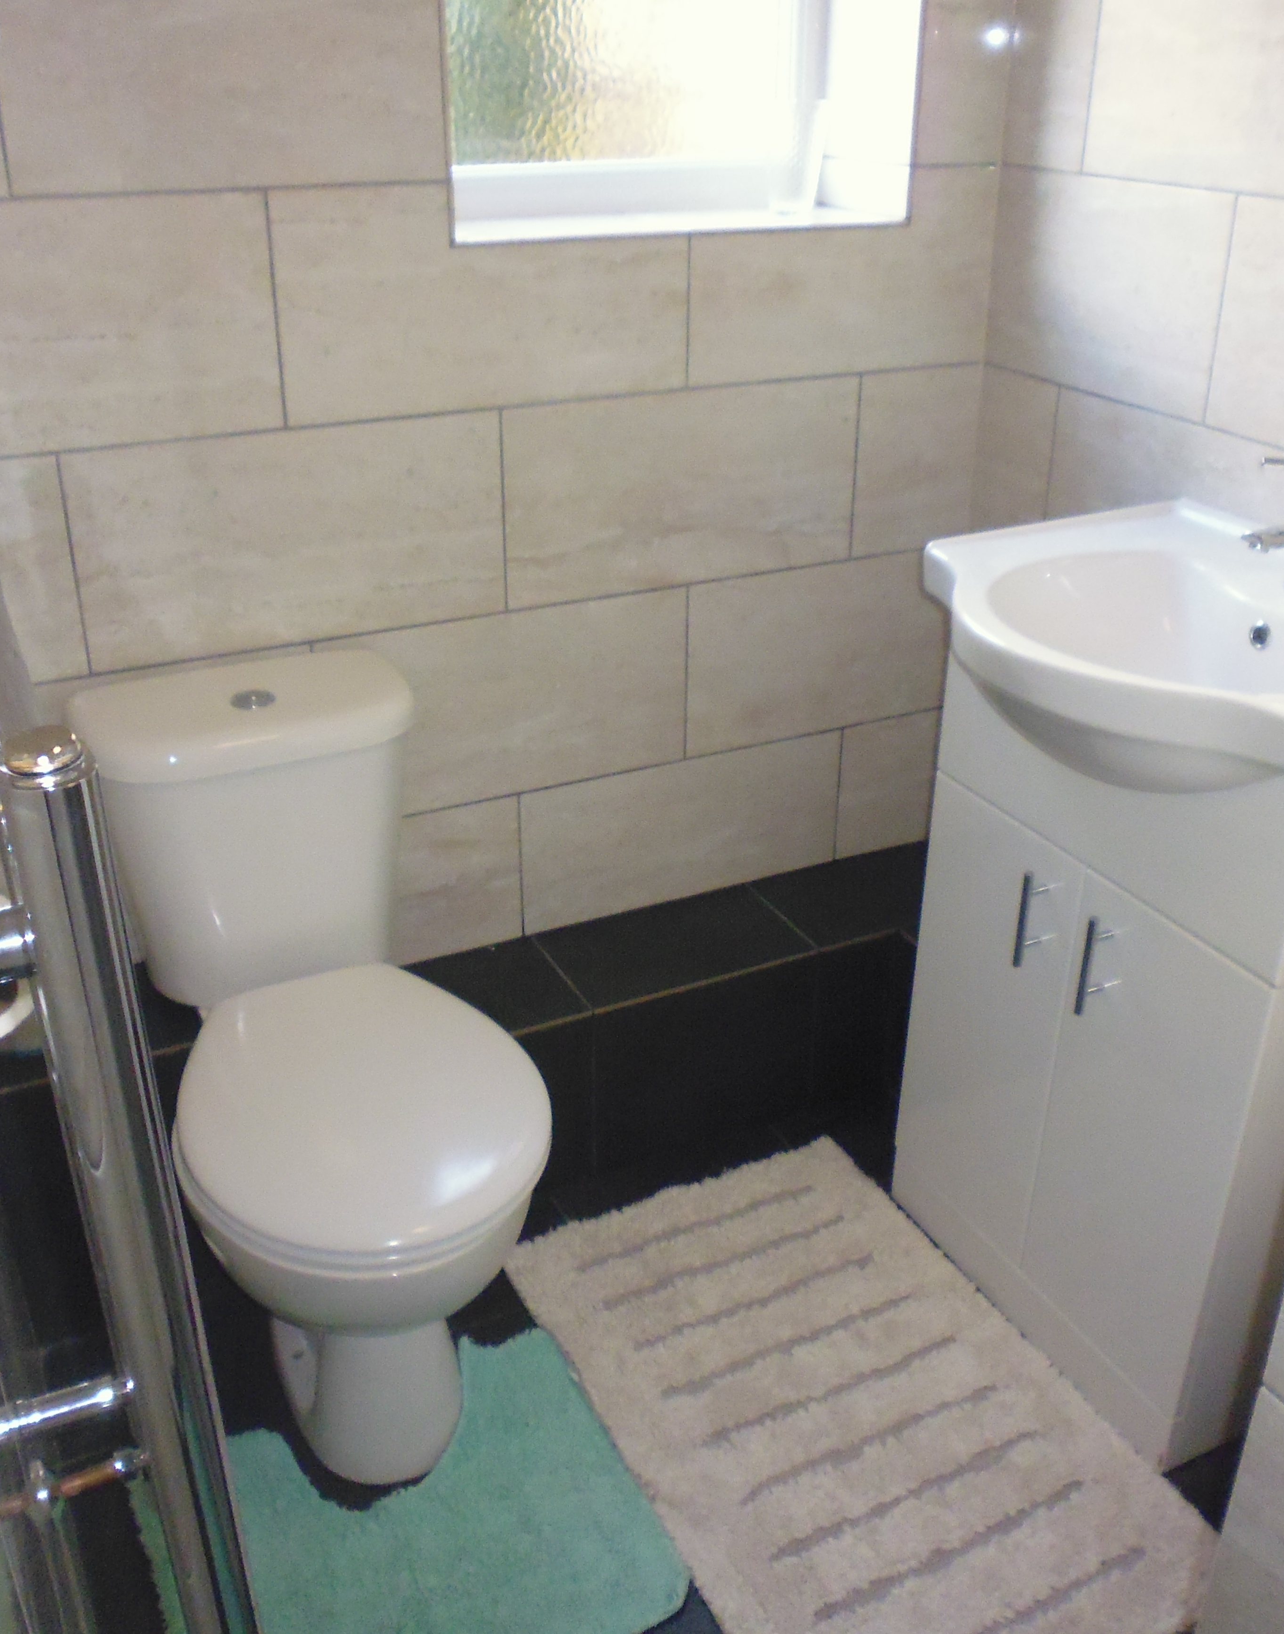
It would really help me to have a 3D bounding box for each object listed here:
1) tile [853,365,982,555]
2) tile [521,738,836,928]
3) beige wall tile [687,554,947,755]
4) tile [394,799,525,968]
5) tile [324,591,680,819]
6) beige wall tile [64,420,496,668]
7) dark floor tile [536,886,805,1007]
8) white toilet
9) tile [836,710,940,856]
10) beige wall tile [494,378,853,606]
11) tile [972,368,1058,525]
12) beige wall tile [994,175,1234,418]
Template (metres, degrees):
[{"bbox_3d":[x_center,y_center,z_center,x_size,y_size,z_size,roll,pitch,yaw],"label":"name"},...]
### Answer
[{"bbox_3d":[0.376,-0.491,2.096,0.195,0.251,0.010,-12,29,-23],"label":"tile"},{"bbox_3d":[0.063,0.016,2.154,0.502,0.218,0.010,-12,29,-23],"label":"tile"},{"bbox_3d":[0.261,-0.242,2.159,0.449,0.251,0.010,-12,29,-23],"label":"beige wall tile"},{"bbox_3d":[-0.393,0.114,1.981,0.508,0.231,0.010,-12,29,-23],"label":"tile"},{"bbox_3d":[-0.169,-0.149,1.970,0.508,0.251,0.010,-12,29,-23],"label":"tile"},{"bbox_3d":[-0.396,-0.324,1.757,0.508,0.251,0.010,-12,29,-23],"label":"beige wall tile"},{"bbox_3d":[0.047,0.182,2.119,0.346,0.010,0.210,-12,29,-23],"label":"dark floor tile"},{"bbox_3d":[-0.340,0.294,1.660,0.364,0.743,0.678,-12,29,-23],"label":"white toilet"},{"bbox_3d":[0.378,-0.051,2.288,0.191,0.218,0.010,-12,29,-23],"label":"tile"},{"bbox_3d":[0.059,-0.420,1.929,0.502,0.252,0.010,-12,29,-23],"label":"beige wall tile"},{"bbox_3d":[0.507,-0.474,2.037,0.010,0.252,0.156,-12,29,-23],"label":"tile"},{"bbox_3d":[0.562,-0.649,1.820,0.010,0.252,0.410,-12,29,-23],"label":"beige wall tile"}]

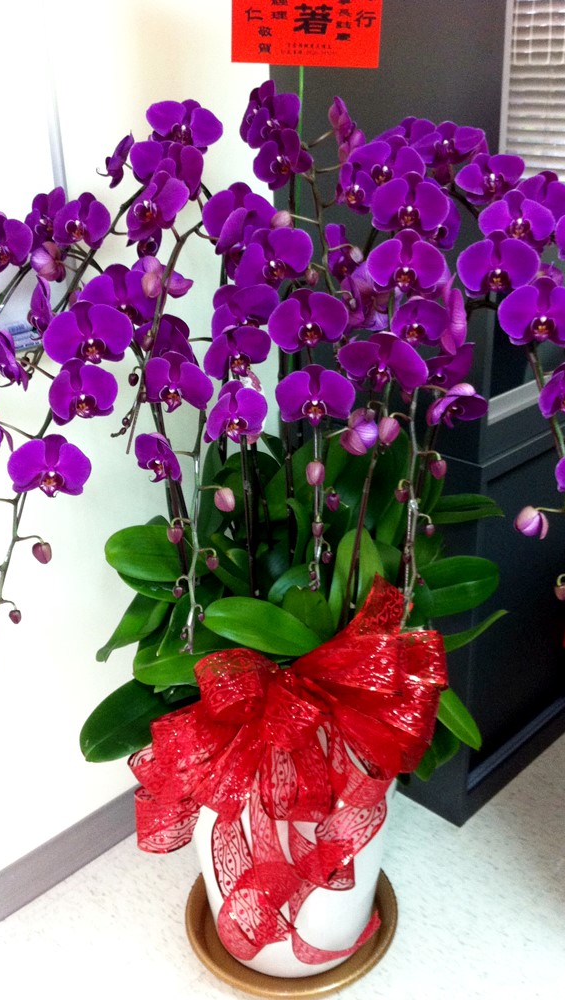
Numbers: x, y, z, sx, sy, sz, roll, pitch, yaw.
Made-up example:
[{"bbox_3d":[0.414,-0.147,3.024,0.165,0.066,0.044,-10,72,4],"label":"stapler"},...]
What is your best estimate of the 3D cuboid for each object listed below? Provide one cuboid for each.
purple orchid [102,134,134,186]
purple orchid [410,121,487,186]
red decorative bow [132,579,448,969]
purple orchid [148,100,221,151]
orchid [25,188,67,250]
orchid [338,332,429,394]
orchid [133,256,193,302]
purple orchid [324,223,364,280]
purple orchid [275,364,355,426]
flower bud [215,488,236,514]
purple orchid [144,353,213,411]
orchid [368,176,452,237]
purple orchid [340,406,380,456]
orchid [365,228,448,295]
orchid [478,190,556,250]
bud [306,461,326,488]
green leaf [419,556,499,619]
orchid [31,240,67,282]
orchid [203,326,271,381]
[{"bbox_3d":[-0.197,-0.407,1.210,0.040,0.072,0.085,8,23,-9],"label":"purple orchid"},{"bbox_3d":[0.217,-0.457,1.330,0.099,0.080,0.042,3,23,8],"label":"purple orchid"},{"bbox_3d":[0.009,0.409,1.450,0.410,0.580,0.260,-1,24,1],"label":"red decorative bow"},{"bbox_3d":[-0.122,-0.467,1.260,0.094,0.064,0.042,12,28,-11],"label":"purple orchid"},{"bbox_3d":[-0.278,-0.339,1.210,0.078,0.073,0.042,-7,17,37],"label":"orchid"},{"bbox_3d":[0.116,-0.157,1.160,0.102,0.066,0.043,6,30,2],"label":"orchid"},{"bbox_3d":[-0.140,-0.261,1.190,0.080,0.070,0.045,-10,25,-18],"label":"orchid"},{"bbox_3d":[0.080,-0.314,1.280,0.045,0.070,0.080,26,20,39],"label":"purple orchid"},{"bbox_3d":[0.038,-0.121,1.170,0.092,0.072,0.040,-2,26,-1],"label":"purple orchid"},{"bbox_3d":[-0.069,-0.001,1.200,0.024,0.030,0.024,-10,15,3],"label":"flower bud"},{"bbox_3d":[-0.120,-0.137,1.170,0.088,0.072,0.040,17,32,19],"label":"purple orchid"},{"bbox_3d":[0.159,-0.365,1.250,0.097,0.076,0.040,8,21,5],"label":"orchid"},{"bbox_3d":[0.093,-0.083,1.220,0.042,0.050,0.041,14,7,-29],"label":"purple orchid"},{"bbox_3d":[0.147,-0.283,1.200,0.096,0.077,0.045,0,27,6],"label":"orchid"},{"bbox_3d":[0.287,-0.342,1.240,0.094,0.074,0.040,-4,19,12],"label":"orchid"},{"bbox_3d":[0.037,-0.030,1.150,0.022,0.026,0.022,-2,25,0],"label":"bud"},{"bbox_3d":[0.242,0.124,1.410,0.135,0.085,0.050,-9,-11,-1],"label":"green leaf"},{"bbox_3d":[-0.308,-0.314,1.330,0.042,0.050,0.042,-21,13,13],"label":"orchid"},{"bbox_3d":[-0.056,-0.183,1.260,0.086,0.073,0.042,-6,25,3],"label":"orchid"}]

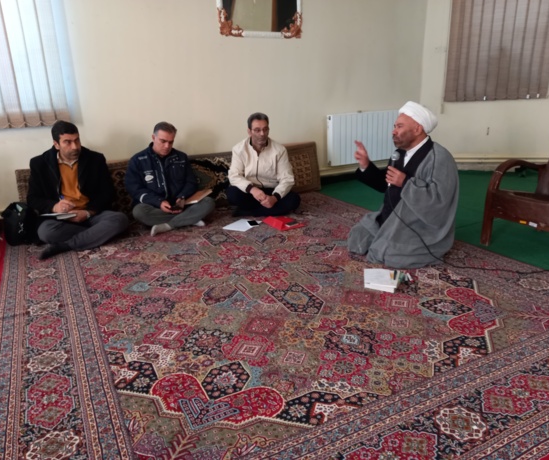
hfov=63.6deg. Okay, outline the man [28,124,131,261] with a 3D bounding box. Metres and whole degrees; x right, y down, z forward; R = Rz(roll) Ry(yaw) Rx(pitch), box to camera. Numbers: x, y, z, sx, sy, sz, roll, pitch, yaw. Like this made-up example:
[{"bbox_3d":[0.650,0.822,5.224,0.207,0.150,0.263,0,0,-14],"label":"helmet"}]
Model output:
[{"bbox_3d":[-1.531,-0.381,3.451,0.740,0.890,0.700,-12,21,-29],"label":"man"}]

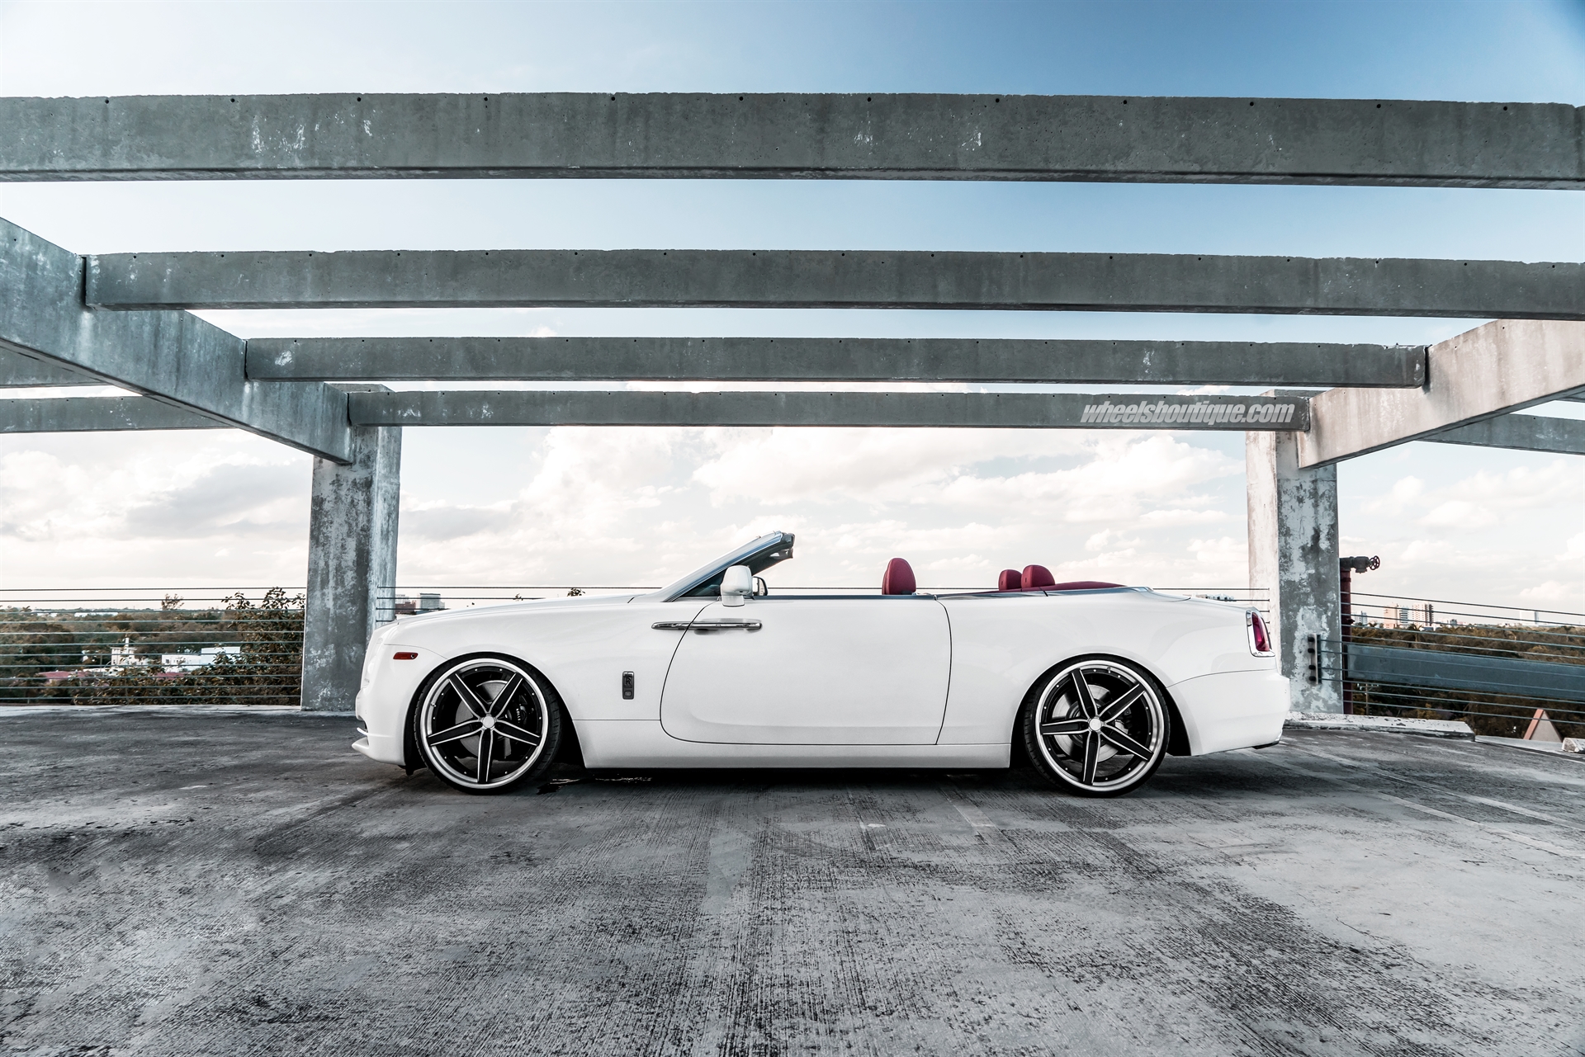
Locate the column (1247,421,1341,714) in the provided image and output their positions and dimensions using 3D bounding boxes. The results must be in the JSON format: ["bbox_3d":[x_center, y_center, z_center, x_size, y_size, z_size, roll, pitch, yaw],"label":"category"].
[{"bbox_3d":[4.772,0.239,9.956,0.590,3.020,0.610,0,-5,0],"label":"column"}]

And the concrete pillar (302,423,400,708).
[{"bbox_3d":[-4.163,0.198,9.977,0.590,3.020,0.610,0,-5,0],"label":"concrete pillar"}]

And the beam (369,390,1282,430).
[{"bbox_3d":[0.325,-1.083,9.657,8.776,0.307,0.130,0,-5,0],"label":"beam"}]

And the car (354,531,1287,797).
[{"bbox_3d":[0.161,0.741,6.299,5.290,1.410,1.990,0,-5,0],"label":"car"}]

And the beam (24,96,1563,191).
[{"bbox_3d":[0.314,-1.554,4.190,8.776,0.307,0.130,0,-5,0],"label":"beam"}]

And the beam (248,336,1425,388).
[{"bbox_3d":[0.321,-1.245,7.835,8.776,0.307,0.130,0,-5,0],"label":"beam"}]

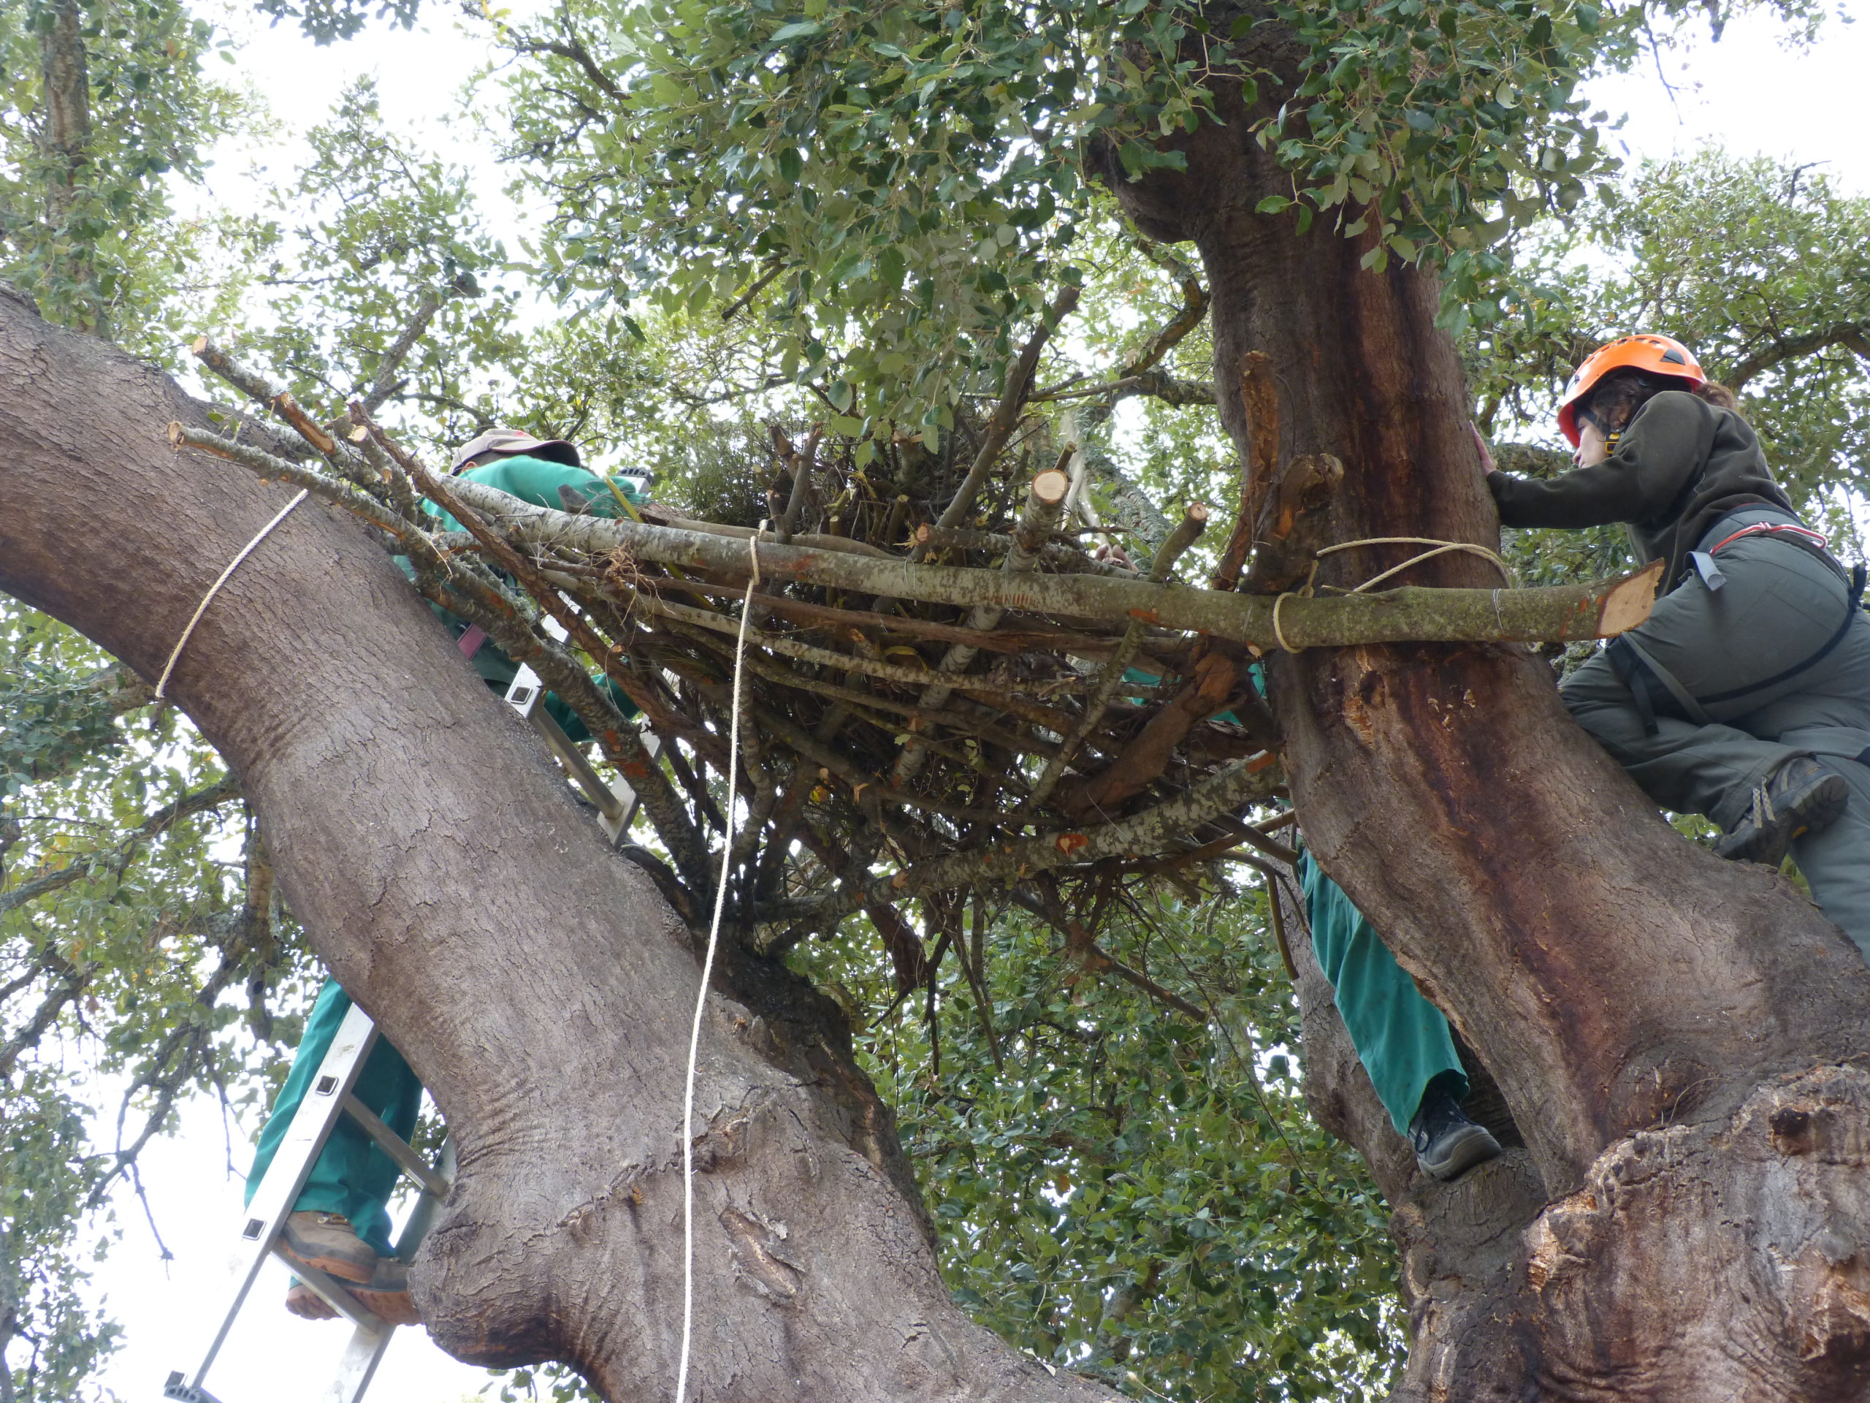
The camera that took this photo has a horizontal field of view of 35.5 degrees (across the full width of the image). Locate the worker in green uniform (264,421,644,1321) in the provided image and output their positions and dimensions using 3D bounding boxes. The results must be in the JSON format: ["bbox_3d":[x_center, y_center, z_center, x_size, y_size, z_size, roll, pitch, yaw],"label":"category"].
[{"bbox_3d":[-0.900,0.290,5.420,0.720,1.680,0.600,-6,-34,8],"label":"worker in green uniform"}]

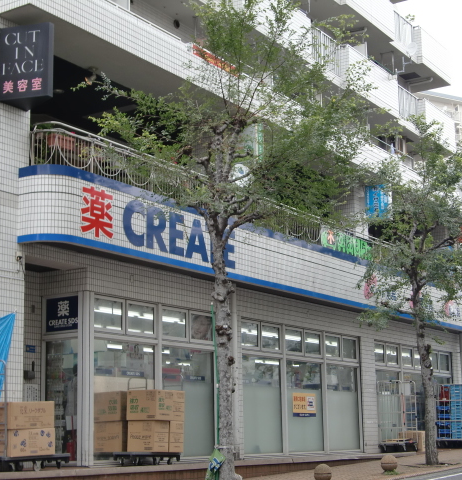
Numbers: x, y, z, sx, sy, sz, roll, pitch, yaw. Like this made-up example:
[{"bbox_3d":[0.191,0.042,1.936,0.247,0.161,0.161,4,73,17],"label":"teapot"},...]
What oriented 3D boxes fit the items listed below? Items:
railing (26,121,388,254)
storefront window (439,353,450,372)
[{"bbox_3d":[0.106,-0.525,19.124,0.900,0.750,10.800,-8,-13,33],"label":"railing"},{"bbox_3d":[5.902,3.382,28.064,0.100,0.500,0.700,-8,-13,33],"label":"storefront window"}]

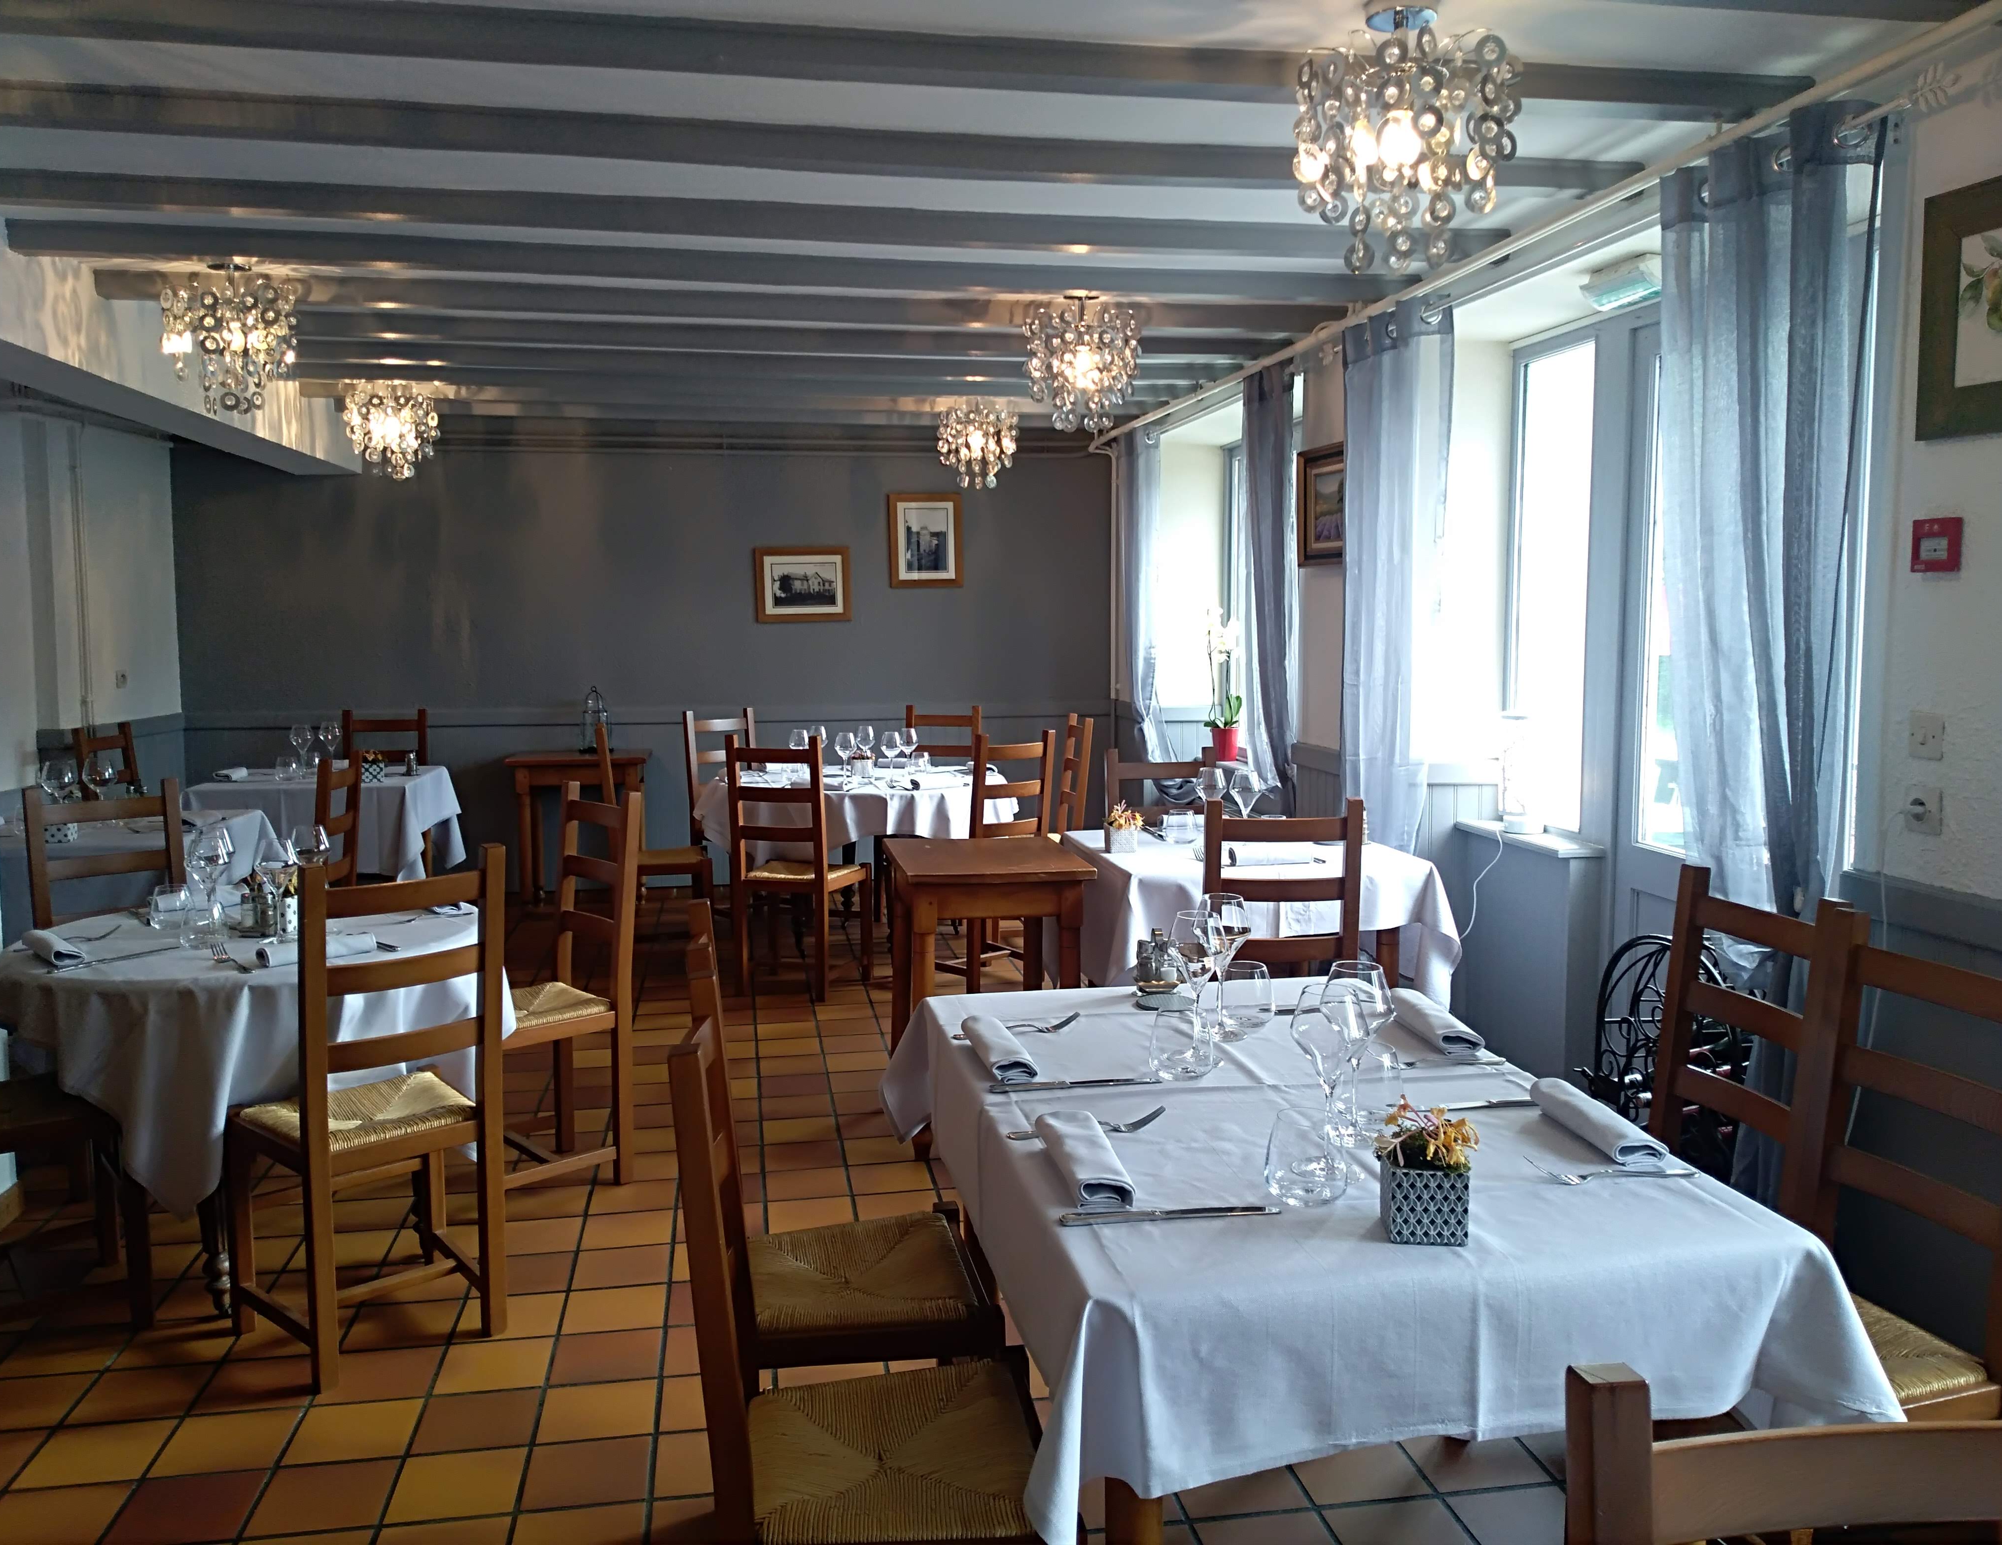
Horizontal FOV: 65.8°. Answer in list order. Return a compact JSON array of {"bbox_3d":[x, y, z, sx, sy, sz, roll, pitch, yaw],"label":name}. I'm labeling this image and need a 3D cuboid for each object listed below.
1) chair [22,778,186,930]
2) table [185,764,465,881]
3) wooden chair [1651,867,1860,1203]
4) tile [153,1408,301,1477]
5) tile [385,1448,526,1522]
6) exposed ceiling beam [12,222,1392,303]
[{"bbox_3d":[-2.206,0.526,3.972,0.419,0.972,0.420,5,8,42],"label":"chair"},{"bbox_3d":[-2.745,0.392,6.369,0.860,0.748,0.800,-1,6,-10],"label":"table"},{"bbox_3d":[1.074,0.680,2.622,0.470,0.980,0.440,-2,6,-12],"label":"wooden chair"},{"bbox_3d":[-1.326,1.152,2.652,0.200,0.010,0.200,-1,6,-10],"label":"tile"},{"bbox_3d":[-0.900,1.190,2.573,0.200,0.012,0.200,-1,6,-10],"label":"tile"},{"bbox_3d":[-0.682,-1.431,4.373,3.820,0.075,0.105,-1,6,-10],"label":"exposed ceiling beam"}]

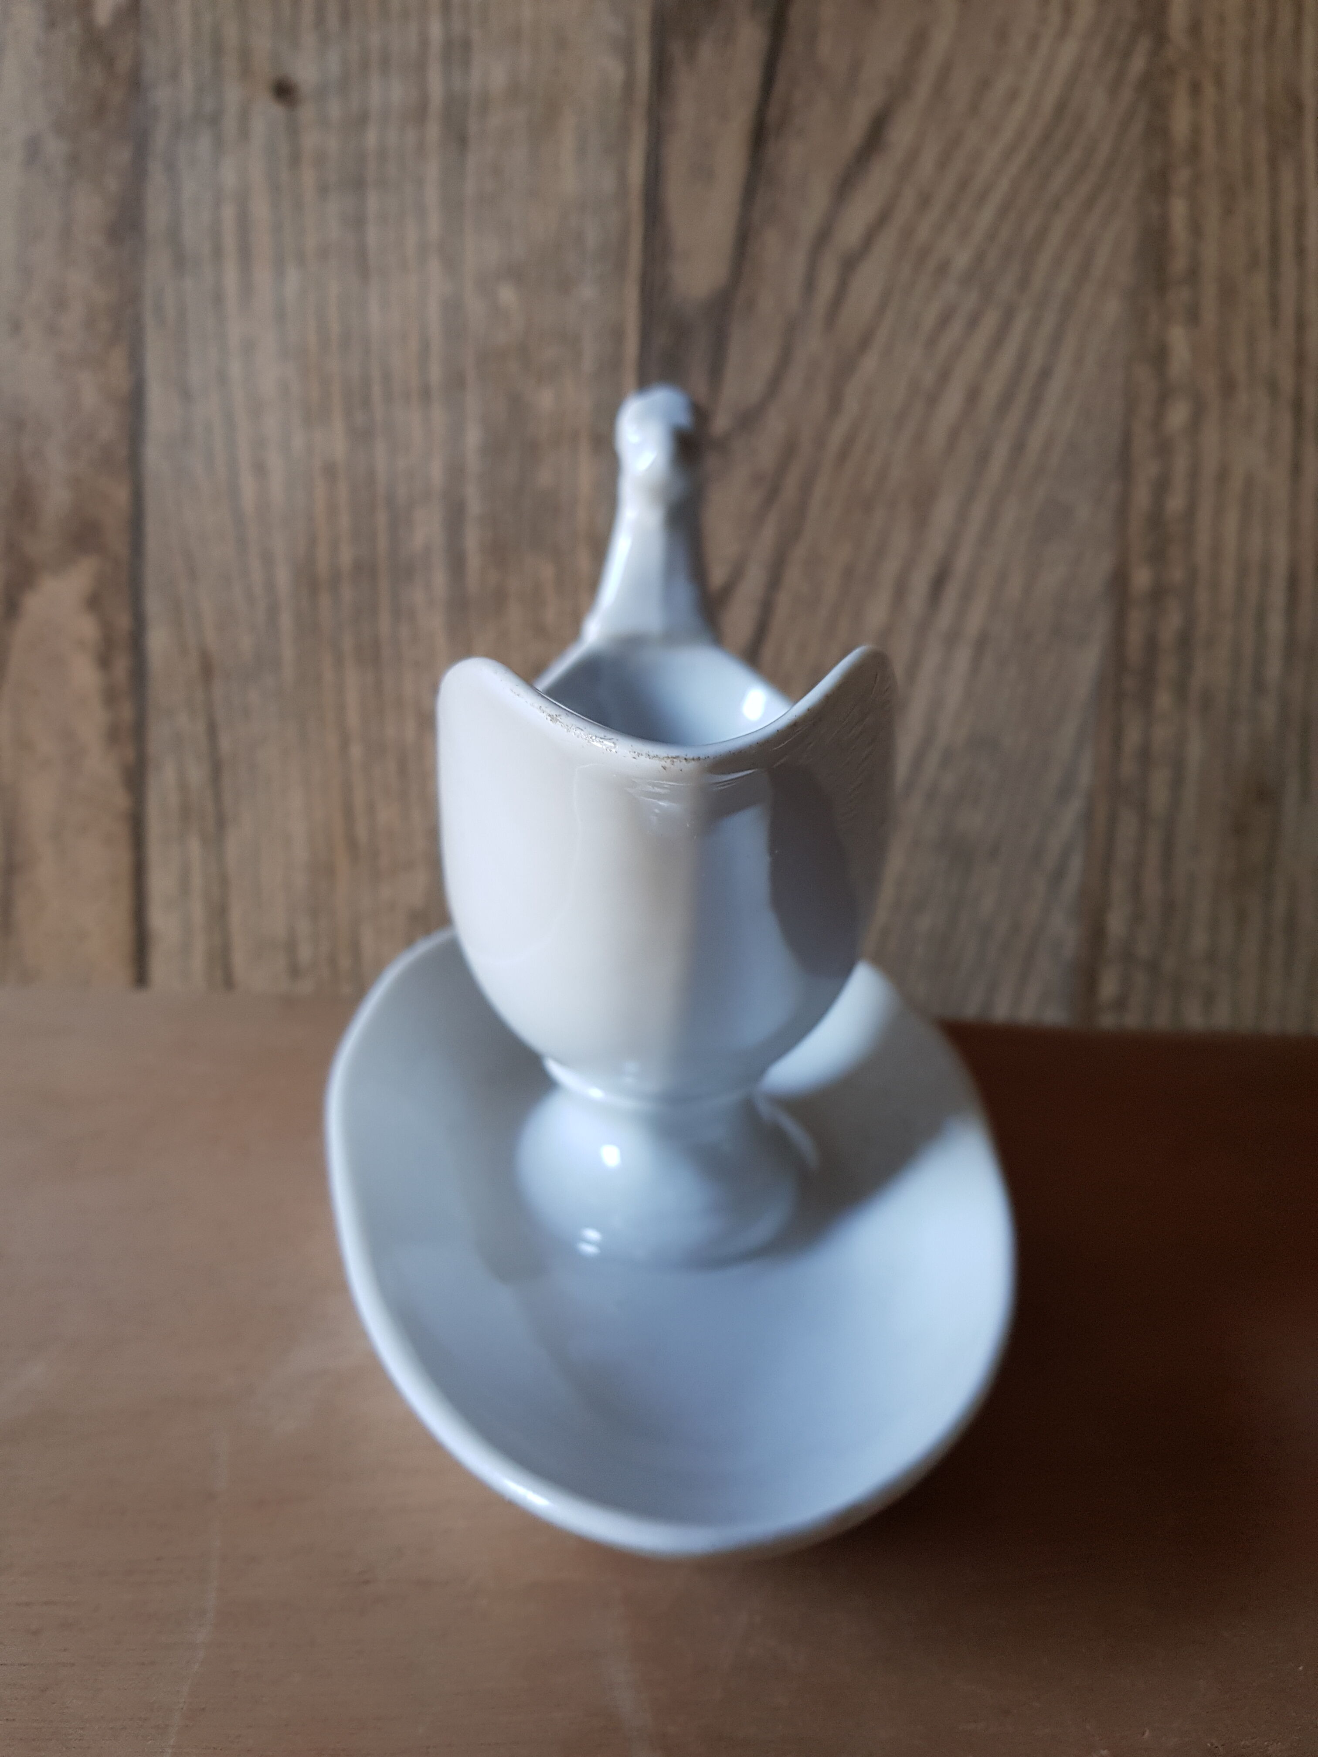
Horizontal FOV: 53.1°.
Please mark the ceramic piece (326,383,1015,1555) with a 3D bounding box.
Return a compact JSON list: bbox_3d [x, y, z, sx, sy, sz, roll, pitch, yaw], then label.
[{"bbox_3d":[0.001,0.002,0.278,0.144,0.179,0.239,0,25,-5],"label":"ceramic piece"}]

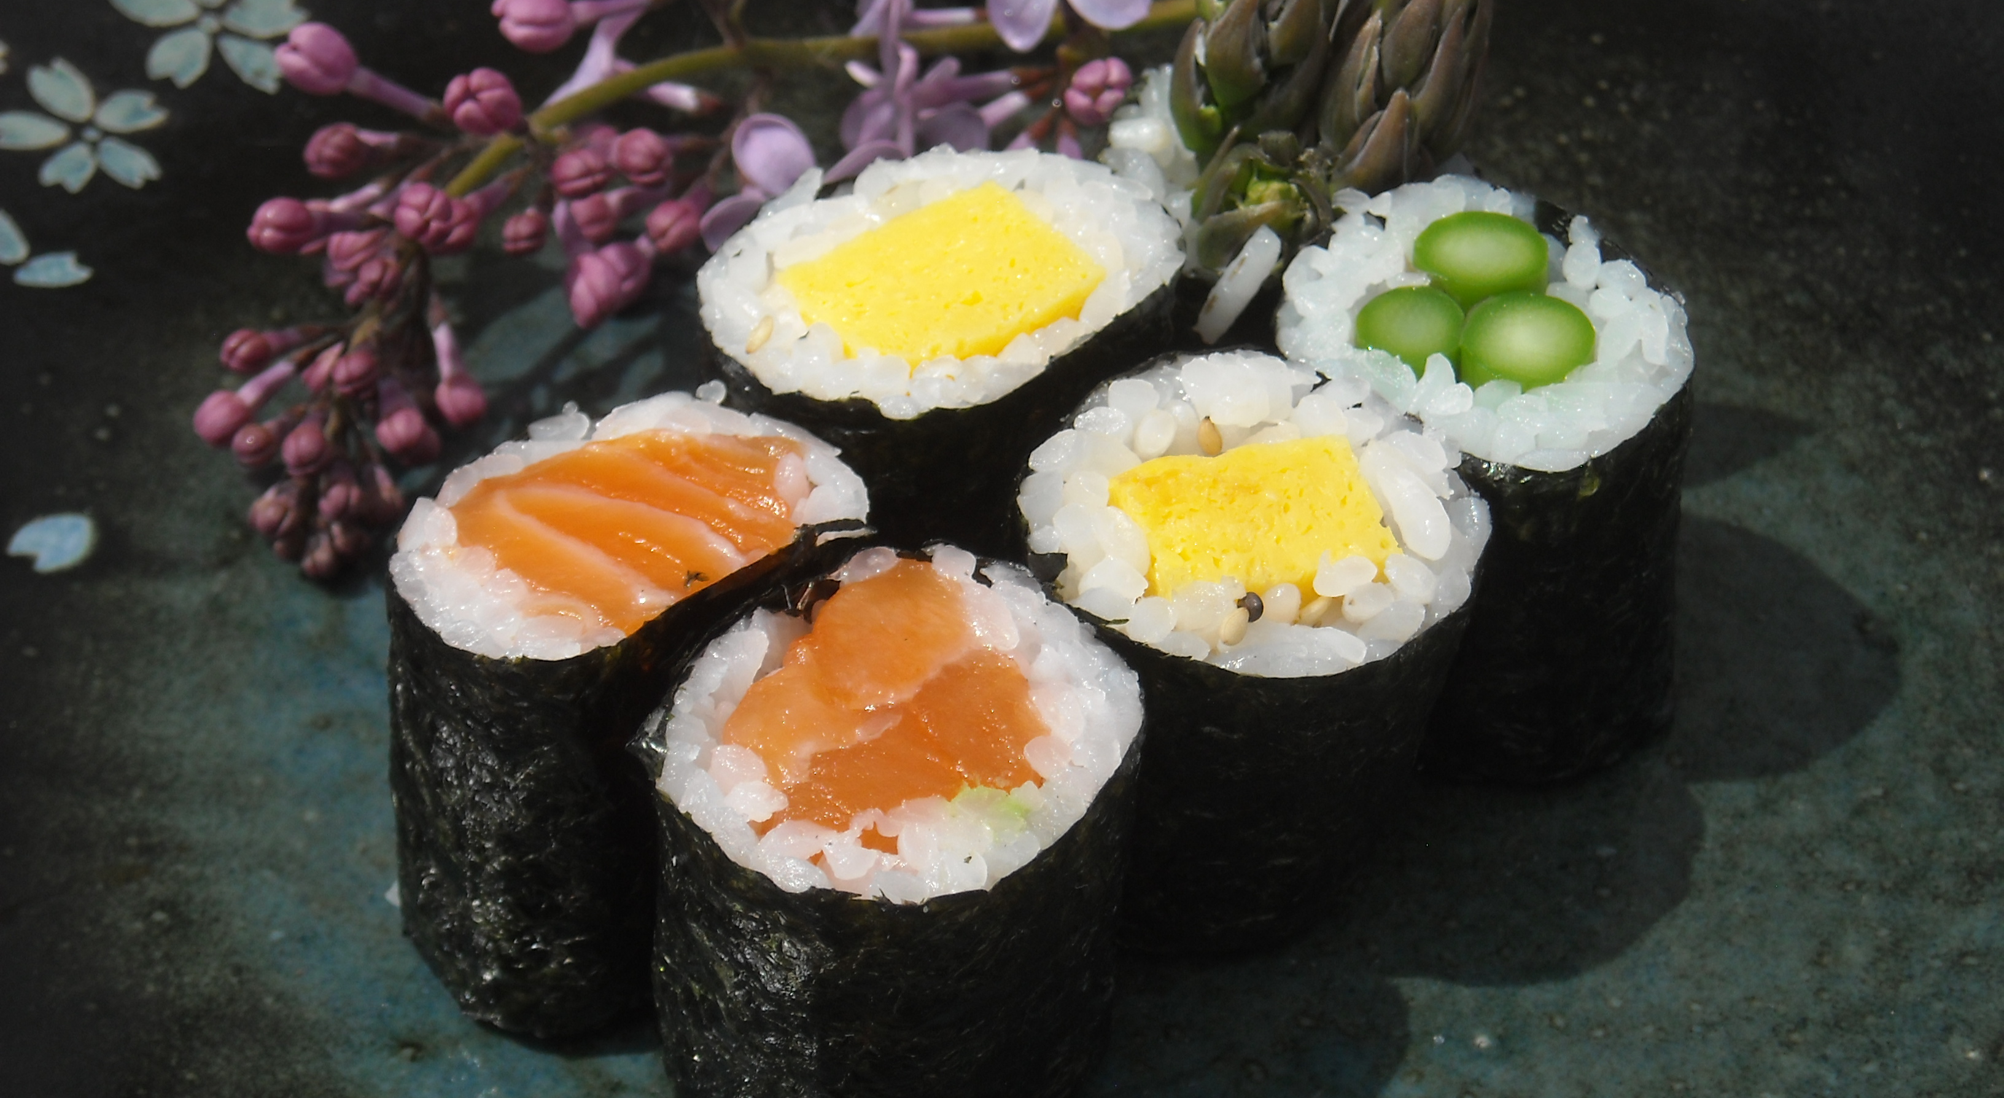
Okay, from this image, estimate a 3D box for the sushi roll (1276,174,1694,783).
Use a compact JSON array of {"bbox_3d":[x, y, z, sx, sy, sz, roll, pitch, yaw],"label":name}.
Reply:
[{"bbox_3d":[0.035,-0.005,0.358,0.029,0.031,0.031,0,43,0],"label":"sushi roll"}]

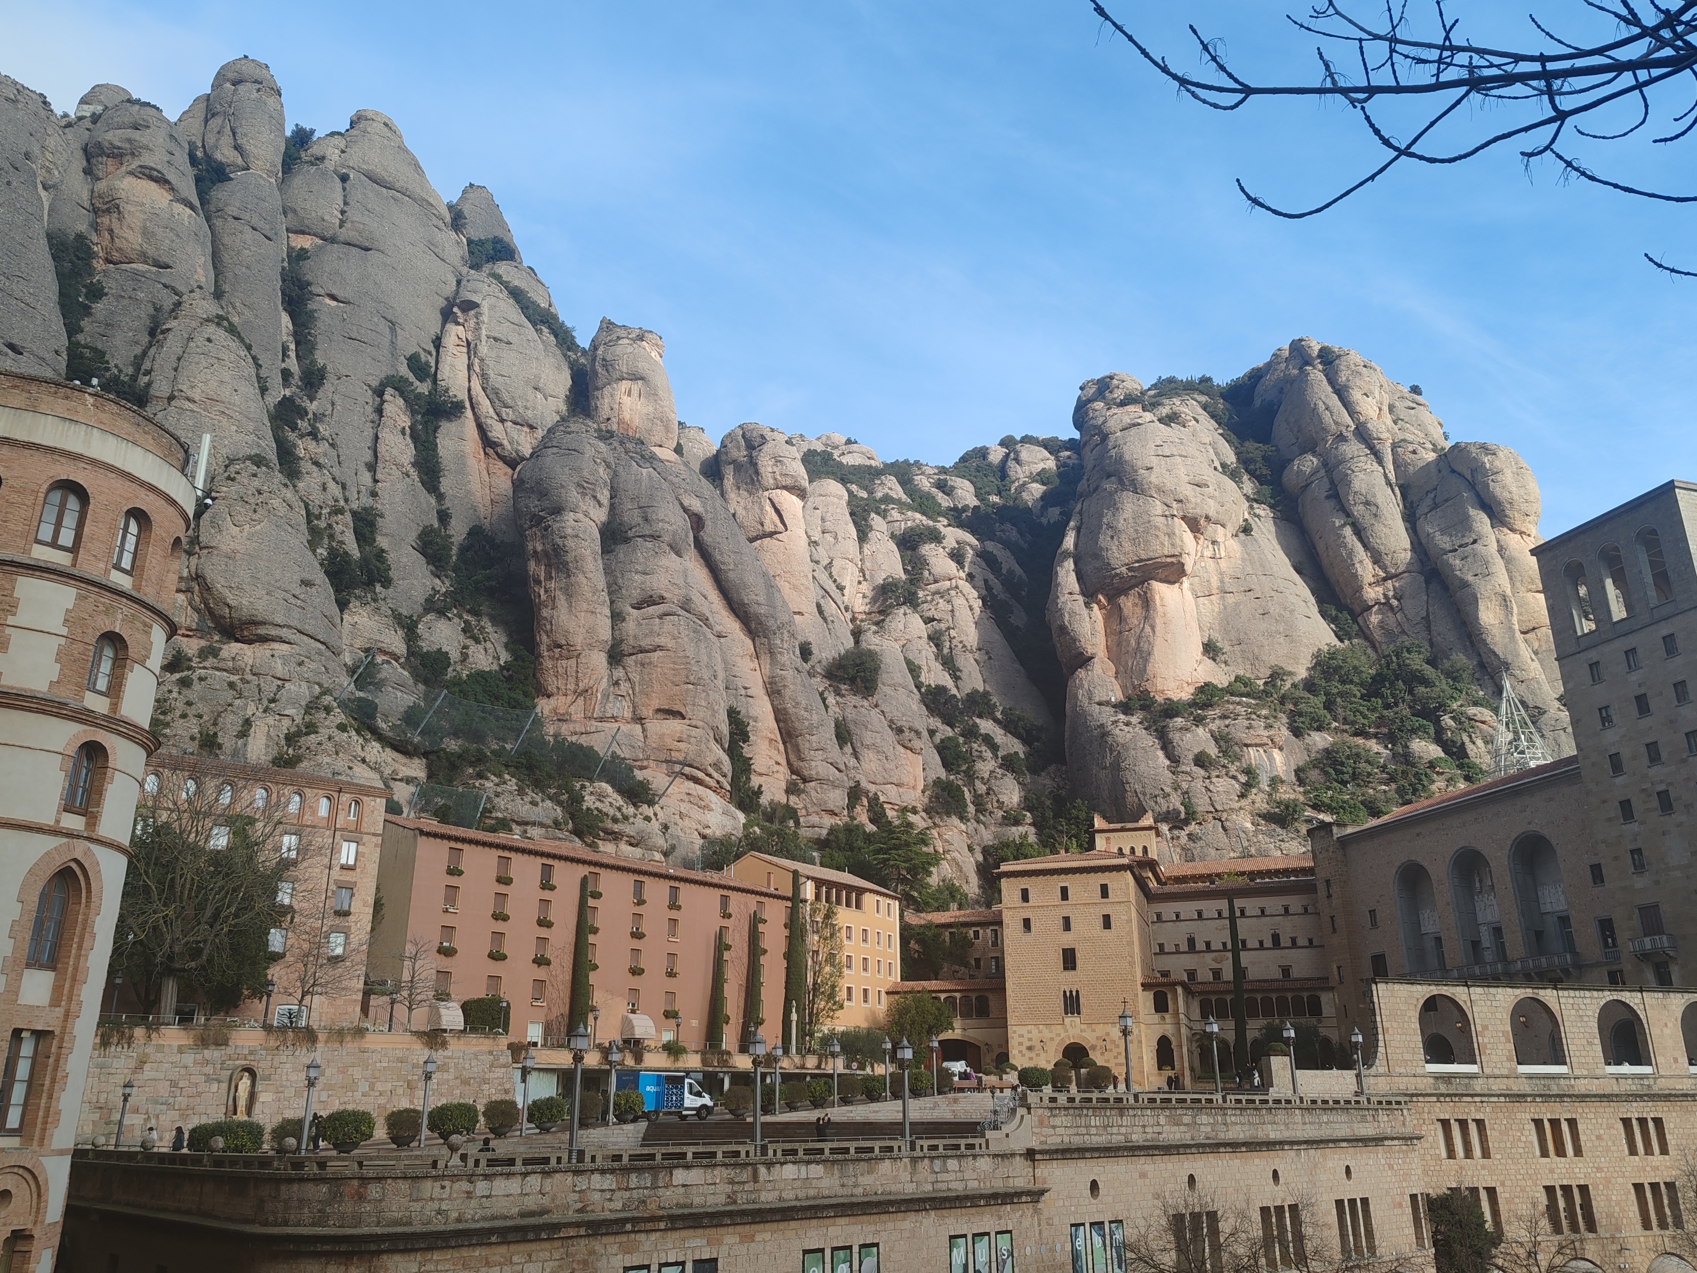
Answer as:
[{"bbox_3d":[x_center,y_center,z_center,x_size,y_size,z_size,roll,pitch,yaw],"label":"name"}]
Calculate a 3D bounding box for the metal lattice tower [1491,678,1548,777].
[{"bbox_3d":[71.976,9.663,143.212,6.000,12.000,6.000,7,-21,-19],"label":"metal lattice tower"}]

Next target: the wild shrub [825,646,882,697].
[{"bbox_3d":[0.930,6.047,232.190,9.200,8.400,8.000,-1,-20,0],"label":"wild shrub"}]

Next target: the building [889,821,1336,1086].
[{"bbox_3d":[27.426,31.777,133.465,39.695,27.019,24.000,-7,-21,17],"label":"building"}]

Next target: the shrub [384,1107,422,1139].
[{"bbox_3d":[-20.041,21.860,59.549,1.594,1.344,1.678,-15,-24,35],"label":"shrub"}]

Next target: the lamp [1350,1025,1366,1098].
[{"bbox_3d":[28.650,24.031,74.061,0.520,4.200,0.520,17,-27,-40],"label":"lamp"}]

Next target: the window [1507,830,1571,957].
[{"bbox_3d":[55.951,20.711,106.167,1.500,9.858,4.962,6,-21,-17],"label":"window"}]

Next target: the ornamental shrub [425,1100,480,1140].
[{"bbox_3d":[-18.119,22.162,60.704,2.372,1.485,2.100,5,-20,-15],"label":"ornamental shrub"}]

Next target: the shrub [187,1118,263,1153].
[{"bbox_3d":[-24.690,19.807,52.420,3.021,1.302,2.300,8,-21,-22],"label":"shrub"}]

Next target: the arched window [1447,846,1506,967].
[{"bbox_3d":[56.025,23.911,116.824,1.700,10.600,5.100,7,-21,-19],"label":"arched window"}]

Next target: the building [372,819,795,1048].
[{"bbox_3d":[-22.967,28.076,116.390,11.500,16.693,44.647,-15,-24,35],"label":"building"}]

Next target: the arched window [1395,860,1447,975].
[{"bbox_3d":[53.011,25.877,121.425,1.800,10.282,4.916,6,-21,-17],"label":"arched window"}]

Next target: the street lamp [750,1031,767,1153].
[{"bbox_3d":[-3.186,16.112,46.781,0.520,4.200,0.520,17,-27,-40],"label":"street lamp"}]

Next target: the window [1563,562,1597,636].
[{"bbox_3d":[61.205,-3.264,109.871,1.000,6.400,2.300,7,-21,-19],"label":"window"}]

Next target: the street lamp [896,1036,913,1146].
[{"bbox_3d":[2.227,17.466,50.669,0.500,4.150,0.500,-15,-24,35],"label":"street lamp"}]

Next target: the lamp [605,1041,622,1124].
[{"bbox_3d":[-12.153,22.968,68.268,0.500,4.310,0.500,-15,-24,35],"label":"lamp"}]

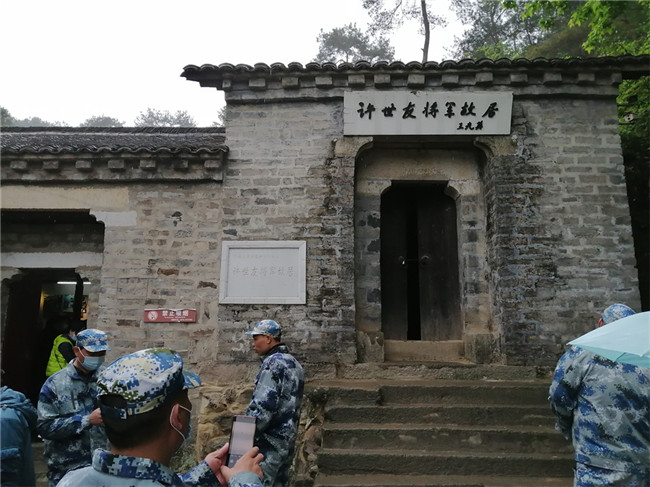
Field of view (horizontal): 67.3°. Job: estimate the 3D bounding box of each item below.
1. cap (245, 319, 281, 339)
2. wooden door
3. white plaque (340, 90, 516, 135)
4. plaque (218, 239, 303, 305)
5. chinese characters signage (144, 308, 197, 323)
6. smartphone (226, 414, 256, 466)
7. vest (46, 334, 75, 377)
[{"bbox_3d":[-0.452,0.627,3.600,0.265,0.130,0.180,1,-10,6],"label":"cap"},{"bbox_3d":[1.188,0.188,6.023,0.992,1.981,0.100,-1,-10,0],"label":"wooden door"},{"bbox_3d":[1.181,-1.486,5.577,1.914,0.487,0.050,-1,6,0],"label":"white plaque"},{"bbox_3d":[-0.680,0.323,5.406,0.949,0.701,0.060,-1,-10,0],"label":"plaque"},{"bbox_3d":[-1.708,0.799,5.396,0.575,0.148,0.020,-1,-10,0],"label":"chinese characters signage"},{"bbox_3d":[-0.253,0.612,1.500,0.075,0.160,0.009,3,-29,0],"label":"smartphone"},{"bbox_3d":[-3.341,1.448,6.200,0.290,0.600,0.420,15,-10,-3],"label":"vest"}]

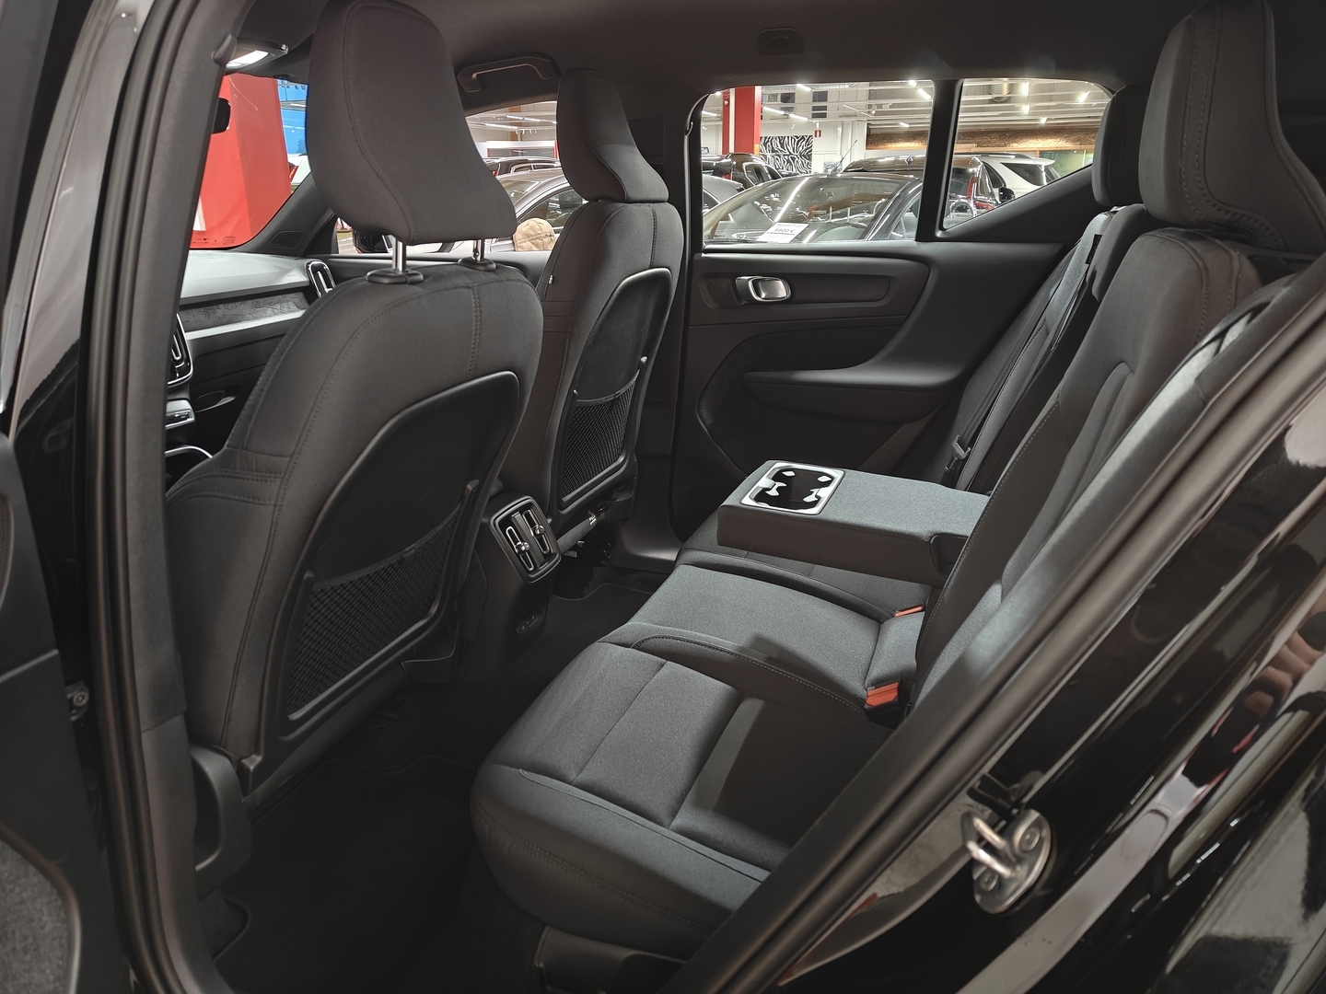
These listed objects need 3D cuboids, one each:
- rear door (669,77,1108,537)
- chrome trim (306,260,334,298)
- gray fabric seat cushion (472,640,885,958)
[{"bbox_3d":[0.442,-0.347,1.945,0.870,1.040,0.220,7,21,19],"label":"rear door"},{"bbox_3d":[-0.855,-0.534,2.334,0.040,0.130,0.055,-8,15,24],"label":"chrome trim"},{"bbox_3d":[0.077,0.344,1.031,0.510,0.155,0.385,7,21,19],"label":"gray fabric seat cushion"}]

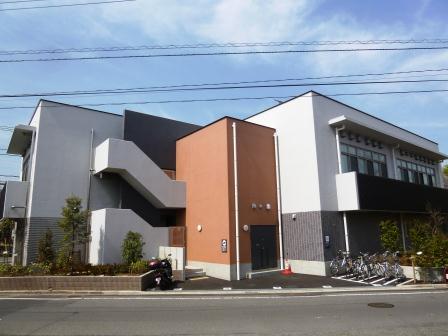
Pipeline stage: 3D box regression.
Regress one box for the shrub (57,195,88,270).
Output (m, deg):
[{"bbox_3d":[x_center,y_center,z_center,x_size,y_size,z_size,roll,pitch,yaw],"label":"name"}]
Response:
[{"bbox_3d":[-6.595,2.873,13.520,1.340,3.219,1.280,8,-14,-37],"label":"shrub"}]

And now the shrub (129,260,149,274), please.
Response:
[{"bbox_3d":[-3.474,4.066,12.664,0.780,0.528,0.720,8,-14,-37],"label":"shrub"}]

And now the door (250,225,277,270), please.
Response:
[{"bbox_3d":[1.966,3.826,15.073,1.768,2.086,0.117,8,-14,-37],"label":"door"}]

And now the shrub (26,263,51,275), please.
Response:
[{"bbox_3d":[-7.574,4.113,12.750,1.000,0.500,0.700,-2,-11,2],"label":"shrub"}]

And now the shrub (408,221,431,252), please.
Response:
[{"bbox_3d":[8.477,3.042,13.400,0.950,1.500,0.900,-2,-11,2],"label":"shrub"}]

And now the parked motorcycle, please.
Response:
[{"bbox_3d":[-2.296,3.809,11.611,0.800,1.170,2.000,0,-11,-7],"label":"parked motorcycle"}]

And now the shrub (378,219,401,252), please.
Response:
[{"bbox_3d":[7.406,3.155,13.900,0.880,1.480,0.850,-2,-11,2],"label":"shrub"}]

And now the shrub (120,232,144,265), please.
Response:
[{"bbox_3d":[-4.040,3.579,13.714,1.020,1.564,0.980,8,-14,-37],"label":"shrub"}]

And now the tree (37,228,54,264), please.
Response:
[{"bbox_3d":[-7.758,3.455,13.500,0.720,1.650,0.720,-2,-11,2],"label":"tree"}]

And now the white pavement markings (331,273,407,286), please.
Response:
[{"bbox_3d":[5.173,3.981,11.188,2.119,0.040,2.394,9,-15,-43],"label":"white pavement markings"}]

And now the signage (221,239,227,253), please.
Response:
[{"bbox_3d":[-0.028,3.256,12.879,0.040,0.560,0.330,7,-14,-38],"label":"signage"}]

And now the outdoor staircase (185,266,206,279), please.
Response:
[{"bbox_3d":[-1.453,4.584,13.608,1.150,0.370,0.750,7,-14,-38],"label":"outdoor staircase"}]

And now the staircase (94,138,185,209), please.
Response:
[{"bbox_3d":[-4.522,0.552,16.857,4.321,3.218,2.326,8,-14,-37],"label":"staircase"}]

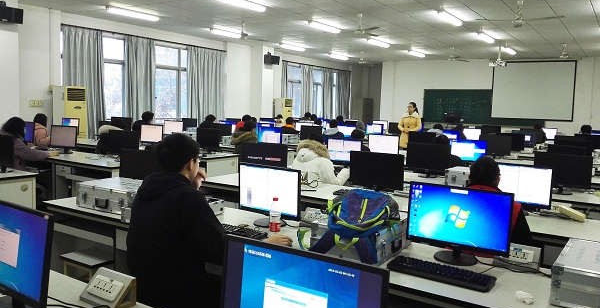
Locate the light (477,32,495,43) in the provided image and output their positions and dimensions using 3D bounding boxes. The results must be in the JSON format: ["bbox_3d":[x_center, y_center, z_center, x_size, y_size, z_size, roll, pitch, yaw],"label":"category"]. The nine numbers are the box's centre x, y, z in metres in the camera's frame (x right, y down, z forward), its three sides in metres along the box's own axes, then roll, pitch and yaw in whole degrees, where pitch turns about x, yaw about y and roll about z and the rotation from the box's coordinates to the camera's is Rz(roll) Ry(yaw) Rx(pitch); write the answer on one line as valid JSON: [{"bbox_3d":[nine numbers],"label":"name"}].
[{"bbox_3d":[4.275,-2.671,11.555,0.125,0.095,1.250,6,7,33],"label":"light"}]

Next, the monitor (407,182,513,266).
[{"bbox_3d":[0.800,0.345,2.527,0.506,0.370,0.198,5,6,32],"label":"monitor"}]

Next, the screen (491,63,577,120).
[{"bbox_3d":[7.459,-2.043,16.170,2.410,1.870,0.050,6,7,33],"label":"screen"}]

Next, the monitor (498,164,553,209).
[{"bbox_3d":[1.533,0.270,3.607,0.485,0.360,0.200,5,7,33],"label":"monitor"}]

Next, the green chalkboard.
[{"bbox_3d":[6.150,-1.585,17.080,4.000,1.170,0.050,5,6,33],"label":"green chalkboard"}]

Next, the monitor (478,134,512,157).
[{"bbox_3d":[3.201,-0.107,8.217,0.506,0.379,0.198,5,6,33],"label":"monitor"}]

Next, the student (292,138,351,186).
[{"bbox_3d":[0.208,0.401,5.440,0.600,1.150,0.750,5,7,33],"label":"student"}]

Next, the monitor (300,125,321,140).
[{"bbox_3d":[0.233,-0.367,9.996,0.500,0.378,0.200,5,6,33],"label":"monitor"}]

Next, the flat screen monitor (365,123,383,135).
[{"bbox_3d":[1.864,-0.542,12.448,0.500,0.378,0.200,5,6,33],"label":"flat screen monitor"}]

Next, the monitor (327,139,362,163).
[{"bbox_3d":[0.553,0.011,6.170,0.500,0.378,0.200,5,6,33],"label":"monitor"}]

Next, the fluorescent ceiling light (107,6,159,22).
[{"bbox_3d":[-3.206,-2.718,9.723,0.140,0.100,1.230,5,7,33],"label":"fluorescent ceiling light"}]

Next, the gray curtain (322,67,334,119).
[{"bbox_3d":[1.044,-1.924,19.262,0.120,2.680,0.730,6,7,33],"label":"gray curtain"}]

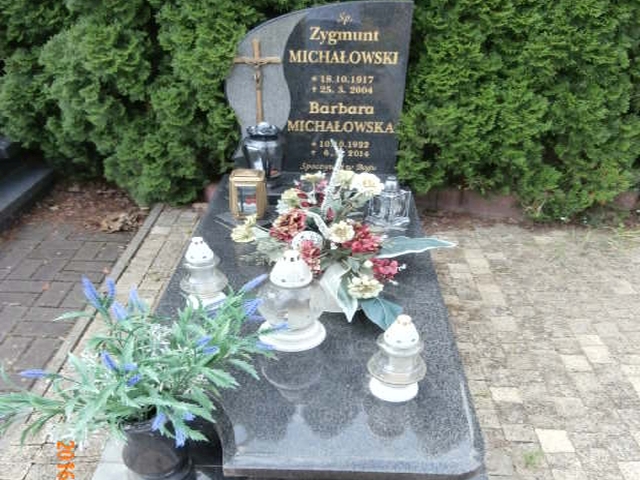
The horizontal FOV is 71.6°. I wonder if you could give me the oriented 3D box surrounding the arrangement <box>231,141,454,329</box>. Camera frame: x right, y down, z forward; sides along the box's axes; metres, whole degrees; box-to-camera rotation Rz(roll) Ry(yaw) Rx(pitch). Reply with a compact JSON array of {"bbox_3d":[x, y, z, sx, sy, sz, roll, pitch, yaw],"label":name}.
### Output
[{"bbox_3d":[0.077,-0.035,1.517,0.750,0.500,0.520,1,31,1],"label":"arrangement"}]

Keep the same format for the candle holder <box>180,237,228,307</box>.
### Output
[{"bbox_3d":[-0.407,0.099,1.539,0.163,0.237,0.163,1,31,1],"label":"candle holder"}]

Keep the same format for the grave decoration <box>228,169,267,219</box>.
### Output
[{"bbox_3d":[-0.326,-0.216,2.060,0.155,0.212,0.135,1,31,1],"label":"grave decoration"}]

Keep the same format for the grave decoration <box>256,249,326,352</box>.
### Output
[{"bbox_3d":[-0.087,0.160,1.385,0.222,0.297,0.222,1,31,1],"label":"grave decoration"}]

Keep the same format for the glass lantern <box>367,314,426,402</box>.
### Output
[{"bbox_3d":[0.214,0.305,1.208,0.161,0.236,0.161,1,31,1],"label":"glass lantern"}]

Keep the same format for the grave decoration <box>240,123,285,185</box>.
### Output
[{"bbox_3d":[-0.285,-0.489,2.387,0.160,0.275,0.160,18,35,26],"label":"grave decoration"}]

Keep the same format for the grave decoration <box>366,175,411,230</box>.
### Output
[{"bbox_3d":[0.324,-0.201,2.075,0.195,0.215,0.195,6,31,8],"label":"grave decoration"}]

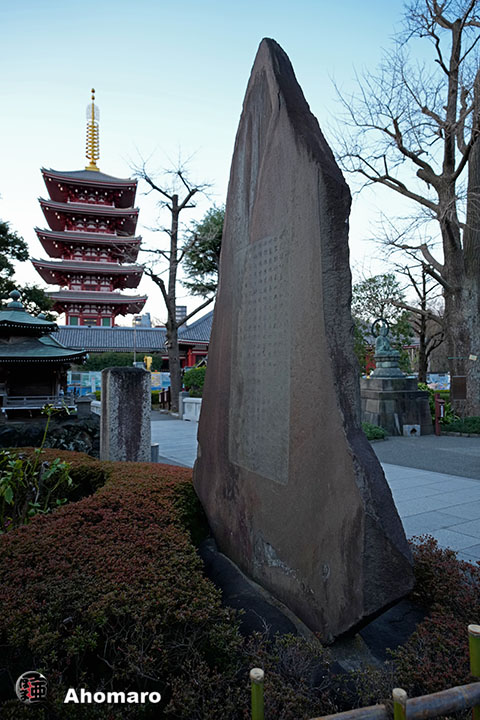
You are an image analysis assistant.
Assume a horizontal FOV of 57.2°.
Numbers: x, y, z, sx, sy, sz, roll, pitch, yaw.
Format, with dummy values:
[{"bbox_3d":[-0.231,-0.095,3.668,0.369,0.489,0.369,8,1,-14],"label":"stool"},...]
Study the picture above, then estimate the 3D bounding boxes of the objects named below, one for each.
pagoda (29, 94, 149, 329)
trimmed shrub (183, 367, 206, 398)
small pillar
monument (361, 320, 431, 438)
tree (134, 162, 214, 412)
[{"bbox_3d":[-26.200,-24.335,78.488,17.500,48.300,17.500,1,-3,-16],"label":"pagoda"},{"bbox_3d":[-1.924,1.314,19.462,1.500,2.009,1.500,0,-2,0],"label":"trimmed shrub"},{"bbox_3d":[-1.436,0.928,5.566,0.510,1.678,0.510,1,-3,-28],"label":"small pillar"},{"bbox_3d":[4.451,0.460,13.192,1.800,3.394,1.800,1,-3,-16],"label":"monument"},{"bbox_3d":[-3.103,-3.584,21.169,4.200,12.074,4.000,0,-2,0],"label":"tree"}]

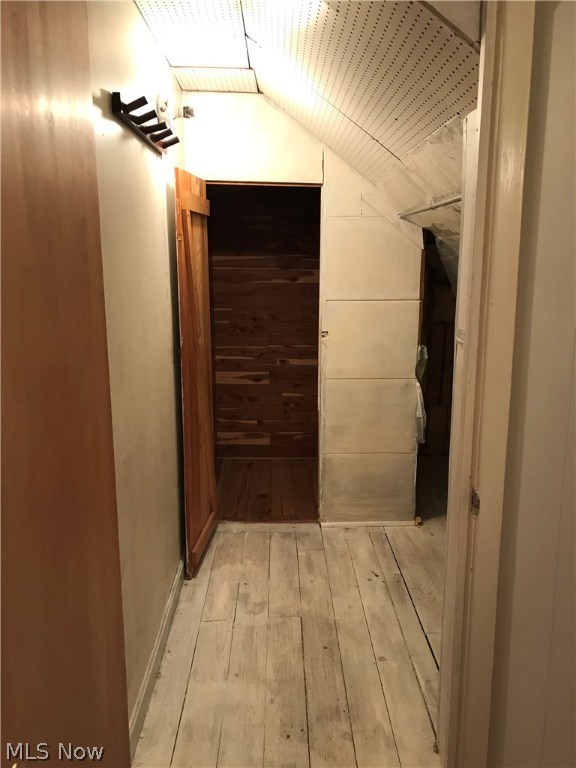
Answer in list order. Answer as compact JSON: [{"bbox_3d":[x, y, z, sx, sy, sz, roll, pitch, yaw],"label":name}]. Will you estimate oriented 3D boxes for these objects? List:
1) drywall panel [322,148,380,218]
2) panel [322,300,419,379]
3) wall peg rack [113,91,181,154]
[{"bbox_3d":[0.311,-0.984,3.059,0.285,0.331,0.016,0,12,-1],"label":"drywall panel"},{"bbox_3d":[0.423,-0.229,3.215,0.496,0.403,0.016,0,12,-1],"label":"panel"},{"bbox_3d":[-0.443,-0.844,2.046,0.098,0.070,0.650,0,12,-1],"label":"wall peg rack"}]

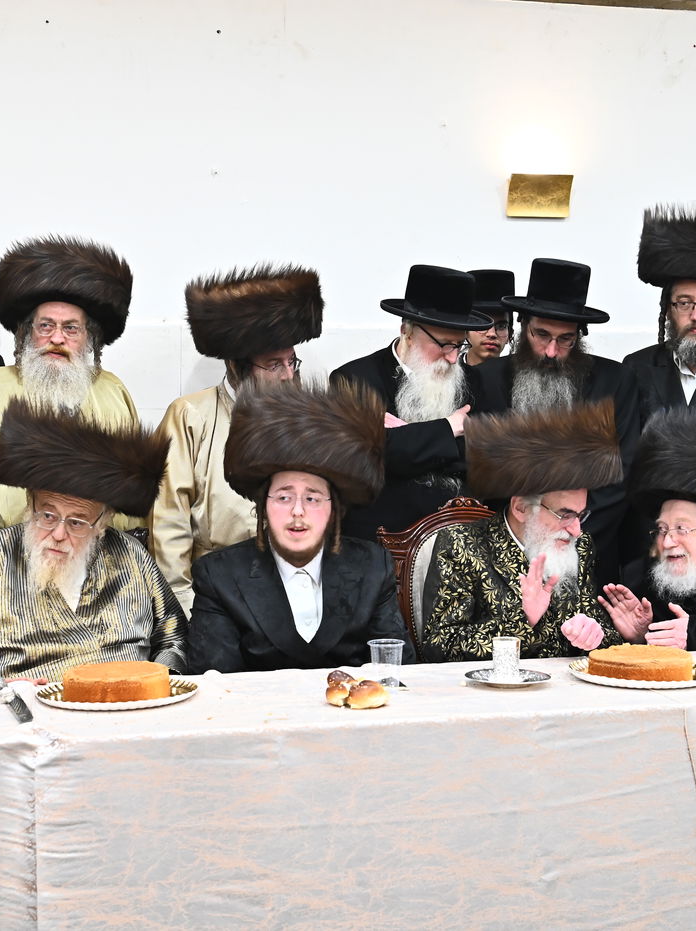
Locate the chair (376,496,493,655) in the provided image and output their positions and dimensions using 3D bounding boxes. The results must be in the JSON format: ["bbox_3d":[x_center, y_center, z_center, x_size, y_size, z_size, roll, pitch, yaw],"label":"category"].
[{"bbox_3d":[0.391,0.643,3.566,0.600,1.120,0.620,-1,3,-24],"label":"chair"}]

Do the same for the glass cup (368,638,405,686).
[{"bbox_3d":[0.074,0.382,2.980,0.073,0.087,0.073,0,2,0],"label":"glass cup"}]

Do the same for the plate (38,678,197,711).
[{"bbox_3d":[-0.481,0.468,3.234,0.336,0.020,0.336,0,3,-15],"label":"plate"}]

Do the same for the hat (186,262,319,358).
[{"bbox_3d":[-0.242,-0.391,4.000,0.350,0.190,0.350,-5,4,0],"label":"hat"}]

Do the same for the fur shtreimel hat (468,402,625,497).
[{"bbox_3d":[0.438,-0.035,3.500,0.350,0.190,0.355,-5,4,0],"label":"fur shtreimel hat"}]

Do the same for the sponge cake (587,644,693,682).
[{"bbox_3d":[0.591,0.389,3.139,0.212,0.043,0.212,0,3,-17],"label":"sponge cake"}]

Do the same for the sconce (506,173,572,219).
[{"bbox_3d":[0.611,-0.857,4.950,0.200,0.135,0.090,-1,3,-16],"label":"sconce"}]

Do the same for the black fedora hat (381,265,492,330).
[{"bbox_3d":[0.237,-0.442,4.080,0.325,0.135,0.290,25,18,38],"label":"black fedora hat"}]

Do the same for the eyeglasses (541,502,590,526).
[{"bbox_3d":[0.444,0.081,3.402,0.140,0.043,0.140,27,19,37],"label":"eyeglasses"}]

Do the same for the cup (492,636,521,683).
[{"bbox_3d":[0.309,0.379,3.030,0.056,0.083,0.056,0,2,0],"label":"cup"}]

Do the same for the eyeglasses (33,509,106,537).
[{"bbox_3d":[-0.562,0.099,3.197,0.140,0.045,0.140,13,17,5],"label":"eyeglasses"}]

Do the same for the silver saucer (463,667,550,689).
[{"bbox_3d":[0.308,0.411,3.020,0.167,0.015,0.167,0,3,0],"label":"silver saucer"}]

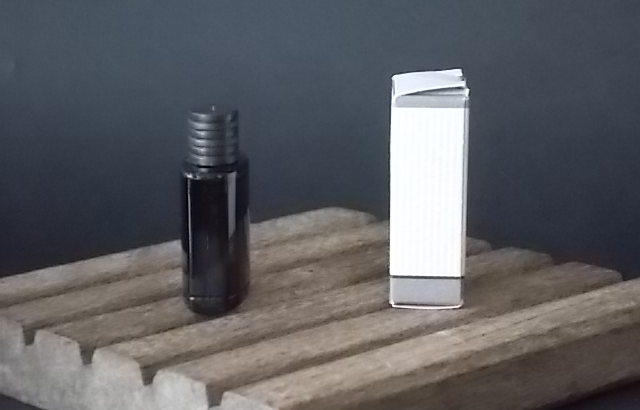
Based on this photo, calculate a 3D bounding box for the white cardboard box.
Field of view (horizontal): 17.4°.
[{"bbox_3d":[0.033,-0.004,0.620,0.021,0.066,0.022,1,13,5],"label":"white cardboard box"}]

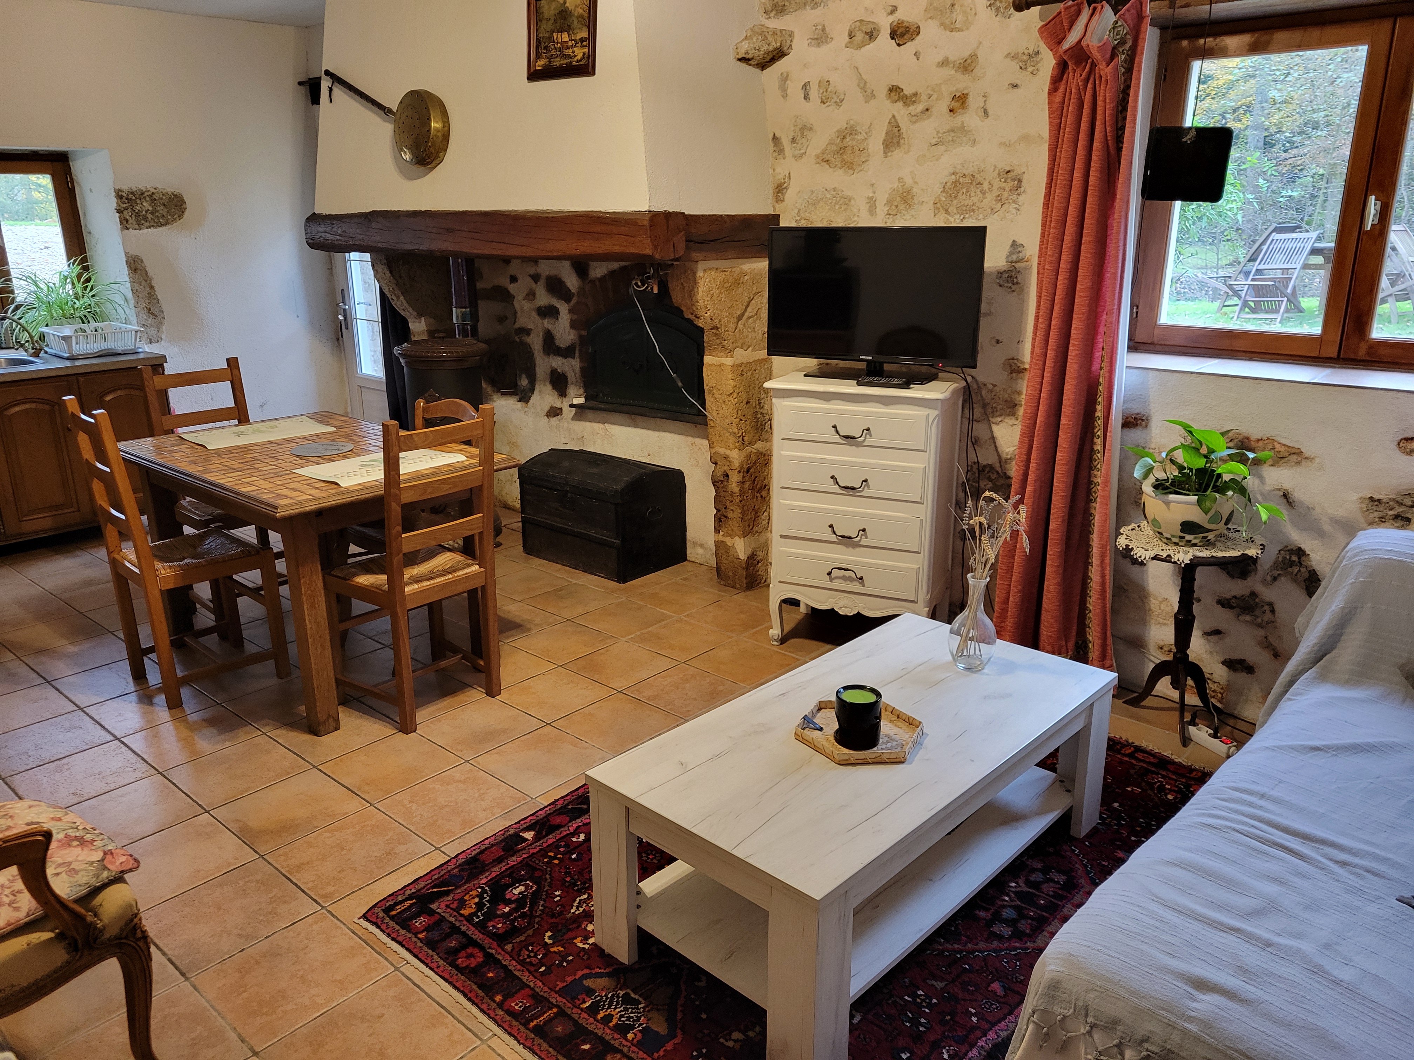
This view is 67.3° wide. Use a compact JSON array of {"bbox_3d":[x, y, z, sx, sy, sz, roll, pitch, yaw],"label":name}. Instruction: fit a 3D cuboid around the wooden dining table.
[{"bbox_3d":[-1.352,0.093,3.717,1.295,0.750,0.826,14,23,40],"label":"wooden dining table"}]

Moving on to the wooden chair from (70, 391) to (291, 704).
[{"bbox_3d":[-1.714,0.042,3.454,0.415,0.973,0.448,16,23,42],"label":"wooden chair"}]

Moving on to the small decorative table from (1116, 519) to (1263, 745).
[{"bbox_3d":[1.431,0.312,3.203,0.390,0.585,0.390,-1,17,0],"label":"small decorative table"}]

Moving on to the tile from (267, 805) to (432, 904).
[{"bbox_3d":[-0.882,0.805,2.627,0.296,0.010,0.296,15,23,40],"label":"tile"}]

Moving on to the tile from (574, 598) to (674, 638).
[{"bbox_3d":[-0.320,0.350,4.136,0.300,0.010,0.300,14,23,40],"label":"tile"}]

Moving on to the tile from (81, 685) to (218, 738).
[{"bbox_3d":[-1.782,0.571,3.404,0.296,0.010,0.296,15,23,40],"label":"tile"}]

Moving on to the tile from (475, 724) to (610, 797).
[{"bbox_3d":[-0.476,0.667,3.055,0.296,0.010,0.296,15,23,40],"label":"tile"}]

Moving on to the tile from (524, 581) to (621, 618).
[{"bbox_3d":[-0.549,0.289,4.339,0.292,0.010,0.292,15,23,40],"label":"tile"}]

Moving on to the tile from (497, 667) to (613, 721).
[{"bbox_3d":[-0.503,0.546,3.516,0.292,0.010,0.292,15,23,40],"label":"tile"}]

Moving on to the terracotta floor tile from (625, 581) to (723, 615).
[{"bbox_3d":[-0.121,0.279,4.357,0.292,0.010,0.292,15,23,40],"label":"terracotta floor tile"}]

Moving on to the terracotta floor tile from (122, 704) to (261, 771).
[{"bbox_3d":[-1.557,0.630,3.210,0.296,0.010,0.296,15,23,40],"label":"terracotta floor tile"}]

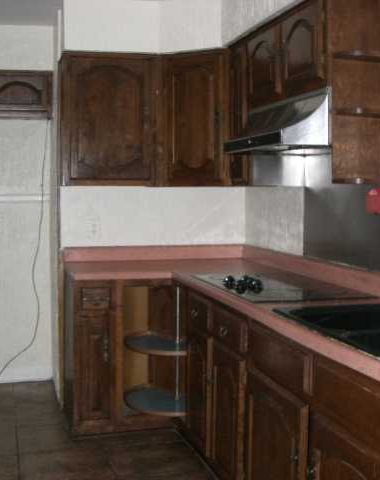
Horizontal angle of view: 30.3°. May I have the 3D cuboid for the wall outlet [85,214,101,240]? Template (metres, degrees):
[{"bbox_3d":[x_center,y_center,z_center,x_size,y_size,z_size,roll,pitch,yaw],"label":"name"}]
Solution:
[{"bbox_3d":[-0.598,-0.076,4.312,0.084,0.137,0.012,-1,4,-16],"label":"wall outlet"}]

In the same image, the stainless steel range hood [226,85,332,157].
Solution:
[{"bbox_3d":[0.515,-0.497,3.062,0.521,0.210,0.774,-1,4,-16],"label":"stainless steel range hood"}]

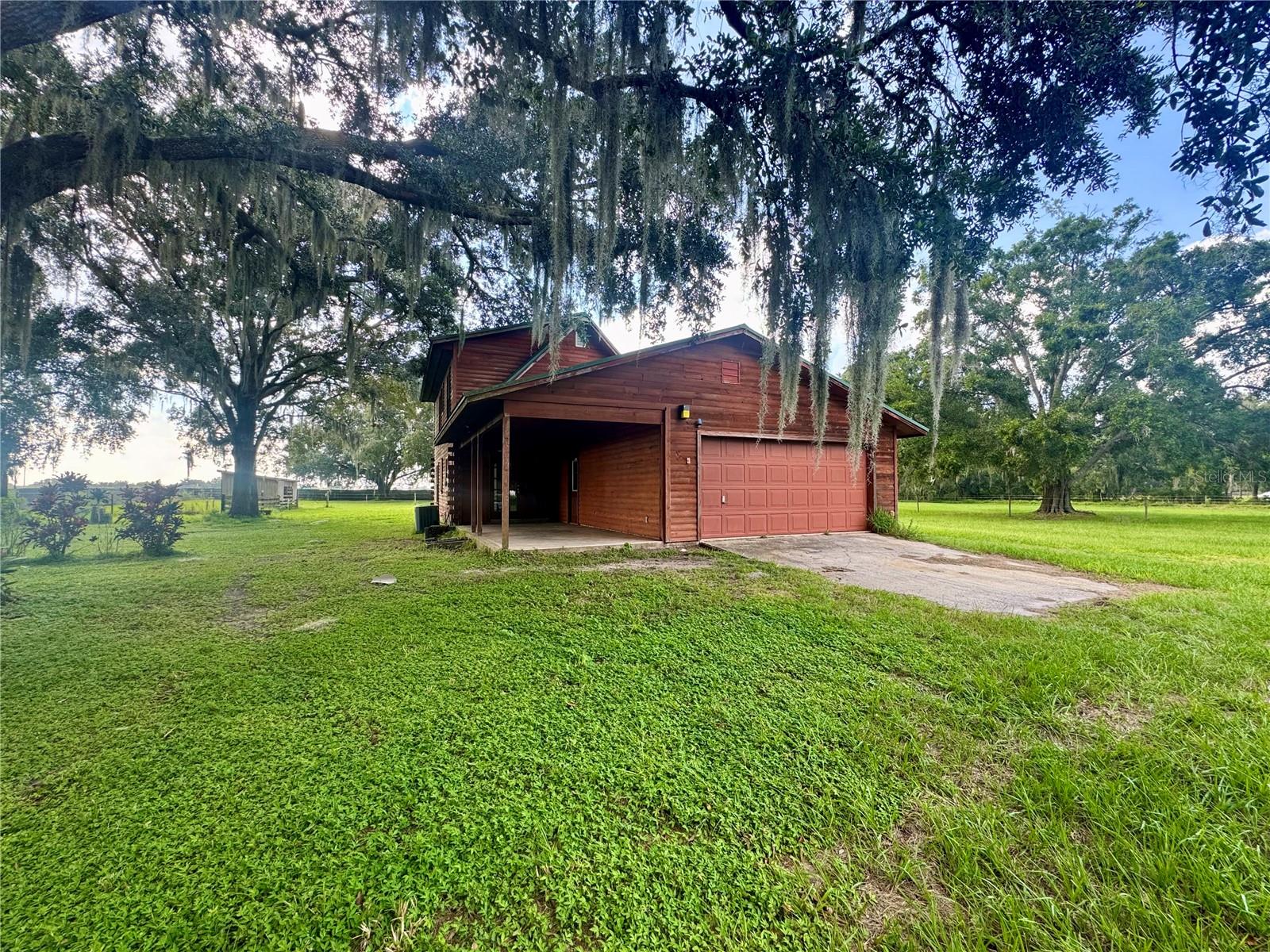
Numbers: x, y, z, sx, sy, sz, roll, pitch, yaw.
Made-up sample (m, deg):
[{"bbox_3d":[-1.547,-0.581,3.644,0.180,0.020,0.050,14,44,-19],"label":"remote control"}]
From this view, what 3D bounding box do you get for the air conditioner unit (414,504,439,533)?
[{"bbox_3d":[-5.788,1.196,14.241,0.650,0.750,0.650,1,-2,-25],"label":"air conditioner unit"}]

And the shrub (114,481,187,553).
[{"bbox_3d":[-10.344,0.918,11.006,1.100,1.517,1.080,1,-3,-43],"label":"shrub"}]

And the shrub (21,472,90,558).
[{"bbox_3d":[-12.082,0.822,10.743,1.050,1.709,1.080,-2,-3,42],"label":"shrub"}]

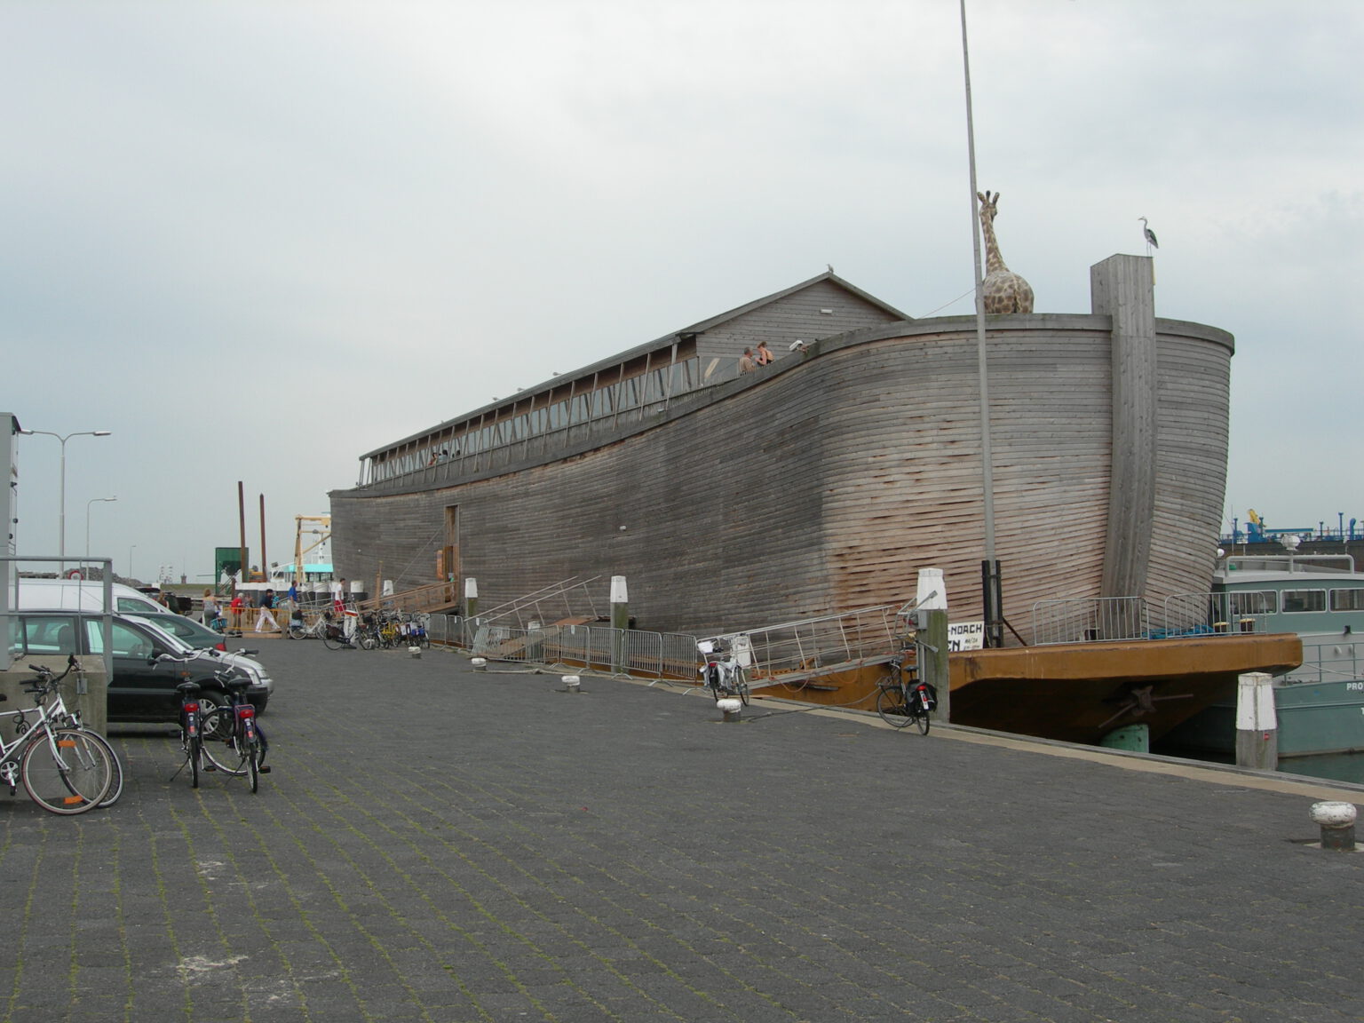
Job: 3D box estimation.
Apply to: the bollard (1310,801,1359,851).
[{"bbox_3d":[4.551,2.195,11.303,0.330,0.325,0.330,0,-3,0],"label":"bollard"}]

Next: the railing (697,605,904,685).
[{"bbox_3d":[2.373,2.550,30.510,4.600,1.550,0.900,2,-3,-33],"label":"railing"}]

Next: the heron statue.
[{"bbox_3d":[10.589,-6.242,36.659,0.450,0.900,0.220,-1,-3,7],"label":"heron statue"}]

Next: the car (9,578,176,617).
[{"bbox_3d":[-10.689,2.175,27.929,4.750,1.980,1.900,0,-3,-8],"label":"car"}]

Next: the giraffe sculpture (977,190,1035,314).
[{"bbox_3d":[7.673,-5.383,38.318,0.850,4.100,2.000,1,-3,-18],"label":"giraffe sculpture"}]

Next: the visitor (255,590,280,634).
[{"bbox_3d":[-15.681,3.774,60.891,0.850,1.680,0.500,-1,-3,5],"label":"visitor"}]

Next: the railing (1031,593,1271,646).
[{"bbox_3d":[9.992,2.299,34.225,5.700,0.980,0.150,1,-3,-22],"label":"railing"}]

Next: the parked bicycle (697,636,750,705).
[{"bbox_3d":[0.713,2.632,26.801,0.620,1.120,1.750,-1,-3,8],"label":"parked bicycle"}]

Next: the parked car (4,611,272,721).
[{"bbox_3d":[-6.990,1.955,18.977,4.250,1.470,1.730,0,-3,-8],"label":"parked car"}]

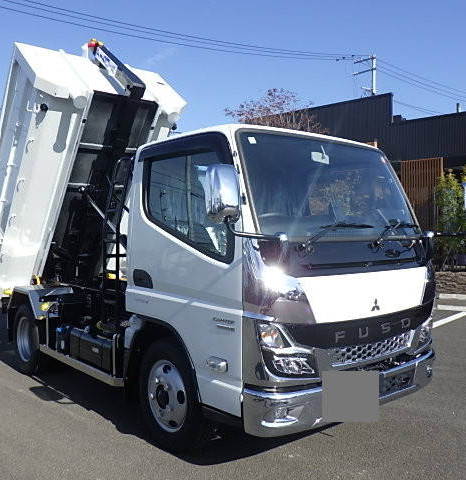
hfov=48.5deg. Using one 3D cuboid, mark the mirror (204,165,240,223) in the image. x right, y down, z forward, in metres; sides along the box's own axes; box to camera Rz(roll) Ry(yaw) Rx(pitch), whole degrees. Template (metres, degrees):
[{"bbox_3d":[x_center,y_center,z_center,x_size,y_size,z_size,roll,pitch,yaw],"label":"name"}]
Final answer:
[{"bbox_3d":[-0.039,-0.206,2.234,0.165,0.265,0.090,-1,0,-32],"label":"mirror"}]

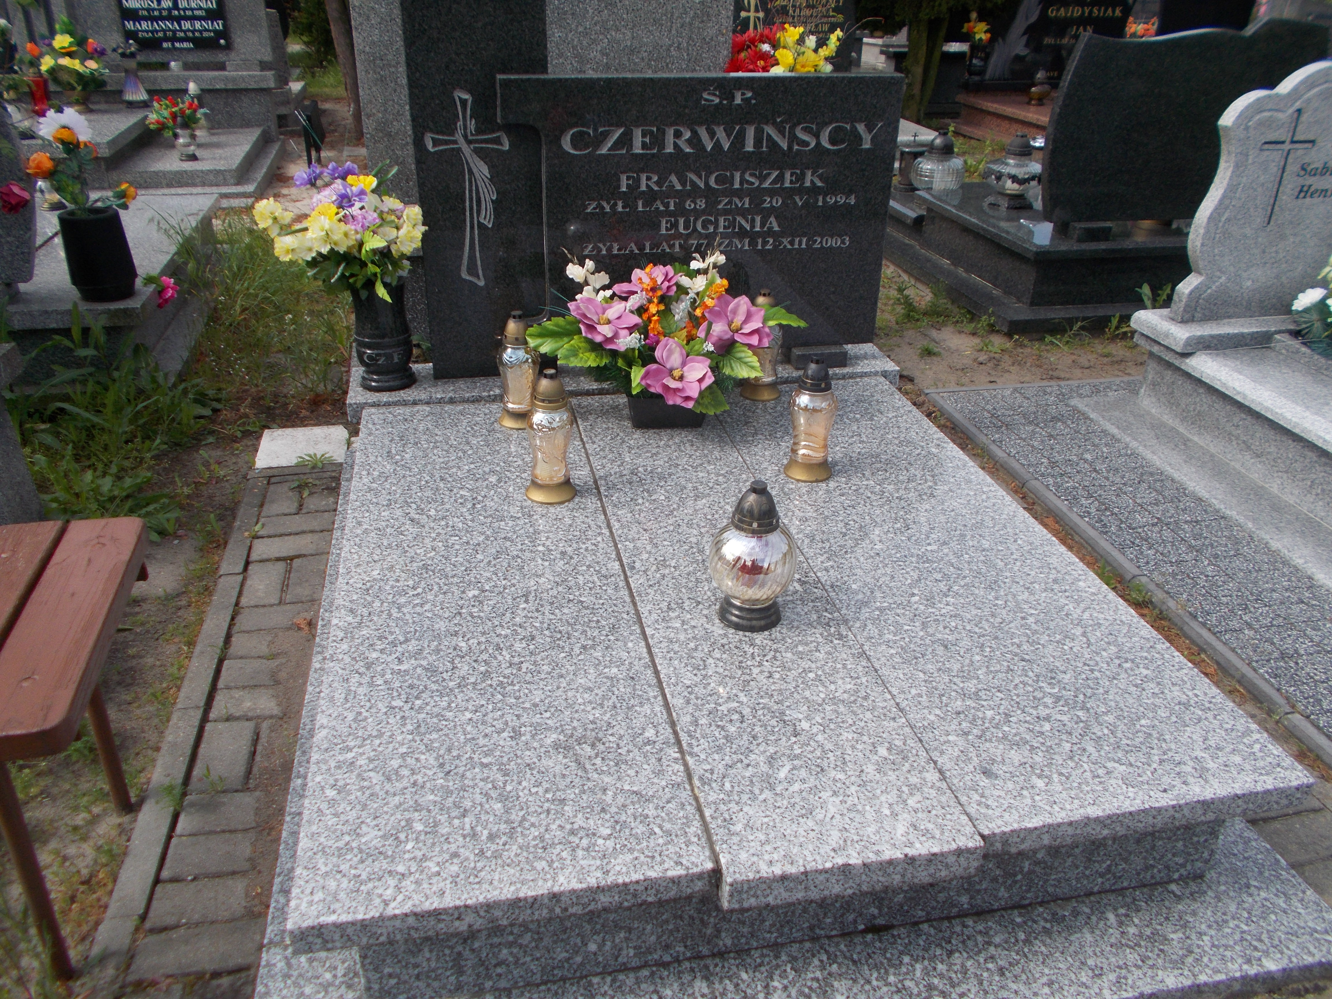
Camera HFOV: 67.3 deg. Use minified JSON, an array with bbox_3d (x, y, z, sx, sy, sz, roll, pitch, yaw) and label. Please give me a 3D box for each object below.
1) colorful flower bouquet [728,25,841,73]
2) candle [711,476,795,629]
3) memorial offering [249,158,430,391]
[{"bbox_3d":[0.374,-1.363,3.200,0.380,0.300,0.330,-4,27,-11],"label":"colorful flower bouquet"},{"bbox_3d":[0.153,0.087,1.709,0.148,0.262,0.148,1,27,0],"label":"candle"},{"bbox_3d":[-0.803,-0.543,2.515,0.430,0.550,0.360,-4,27,-11],"label":"memorial offering"}]

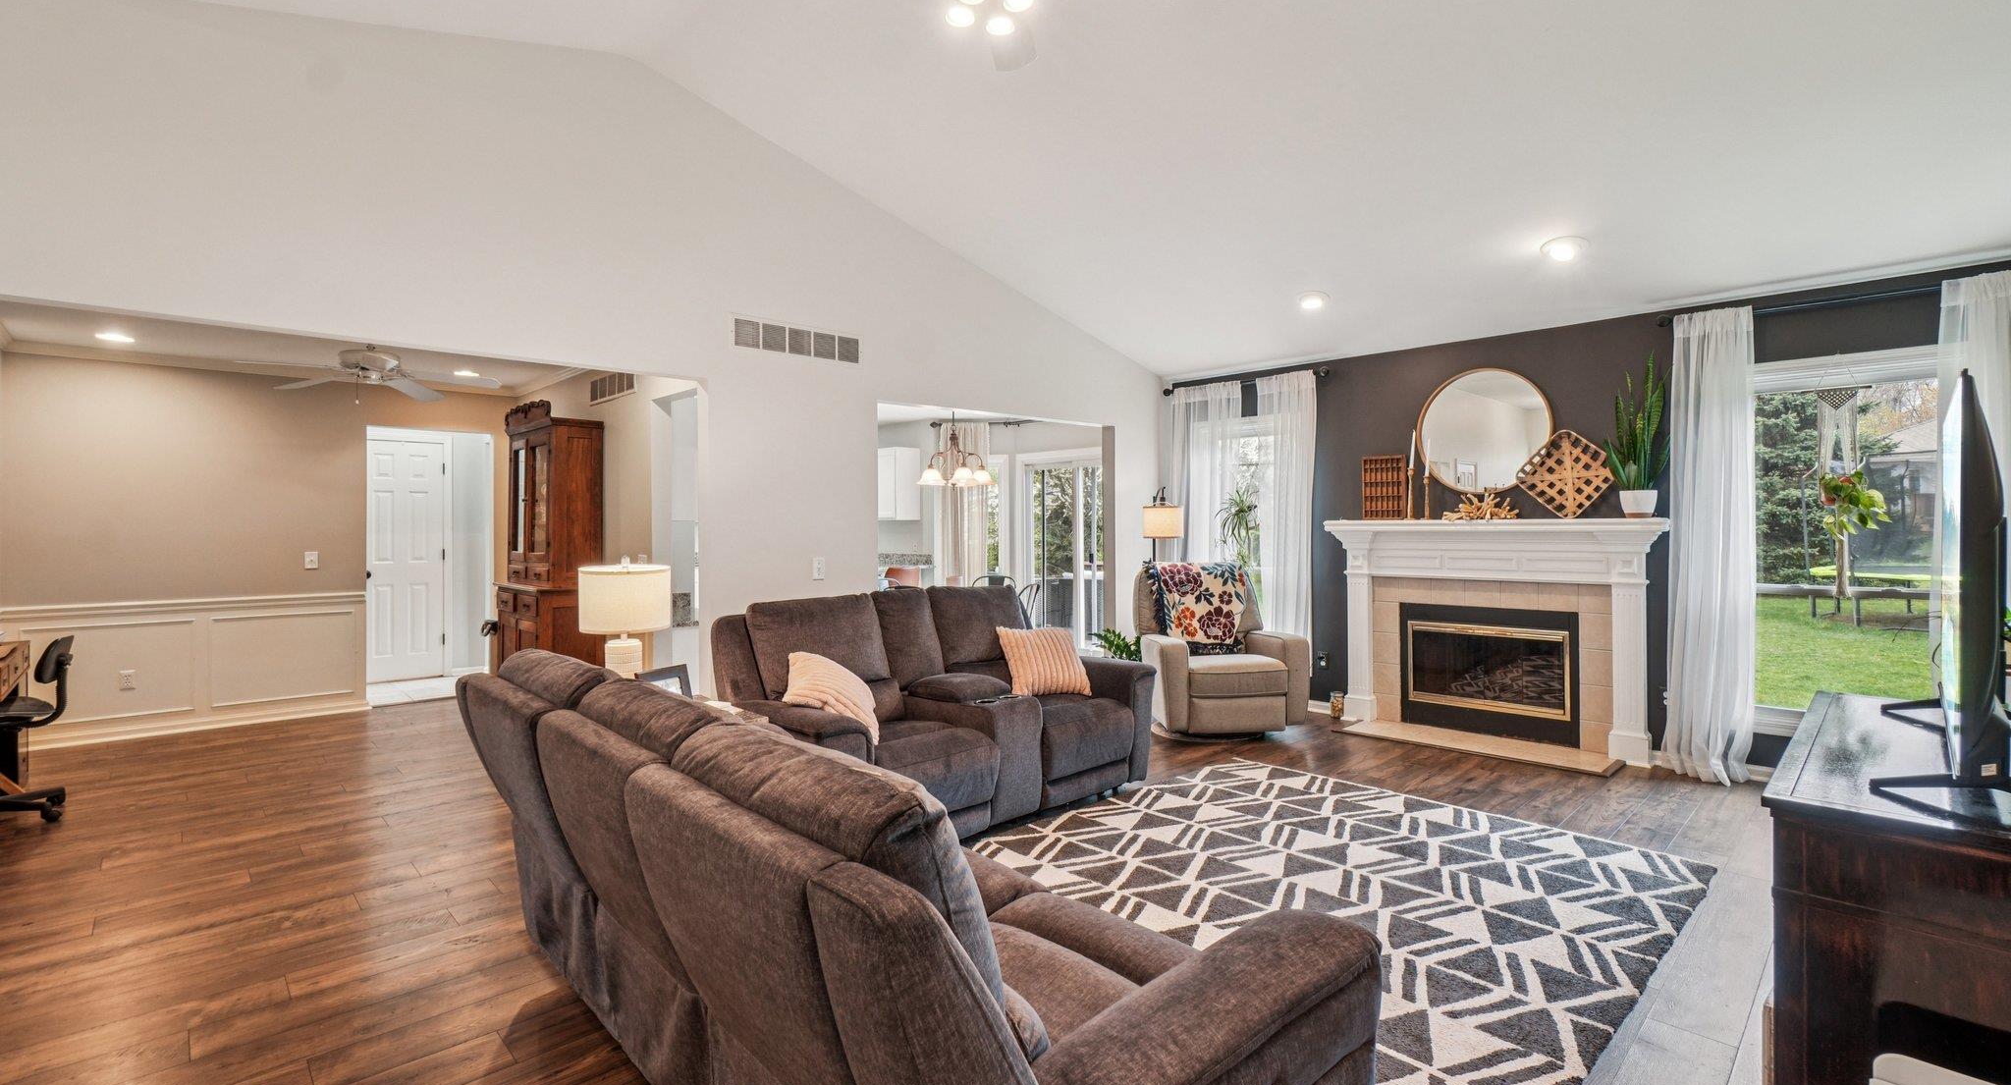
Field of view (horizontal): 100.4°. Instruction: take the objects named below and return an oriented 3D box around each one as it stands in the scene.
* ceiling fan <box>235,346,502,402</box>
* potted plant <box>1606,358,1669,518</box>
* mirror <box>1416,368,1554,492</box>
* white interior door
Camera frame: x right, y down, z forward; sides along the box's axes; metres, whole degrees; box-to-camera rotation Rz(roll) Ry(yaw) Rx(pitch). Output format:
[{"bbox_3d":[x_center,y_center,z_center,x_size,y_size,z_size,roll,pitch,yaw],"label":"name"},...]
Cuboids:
[{"bbox_3d":[-3.507,-1.011,4.634,1.170,0.360,1.170,-1,1,-45],"label":"ceiling fan"},{"bbox_3d":[3.382,-0.568,4.491,0.250,0.890,0.280,-1,1,-44],"label":"potted plant"},{"bbox_3d":[2.921,-0.683,5.109,0.045,0.762,0.762,-1,1,-44],"label":"mirror"},{"bbox_3d":[-5.122,0.164,7.111,0.620,2.035,0.050,-1,1,-44],"label":"white interior door"}]

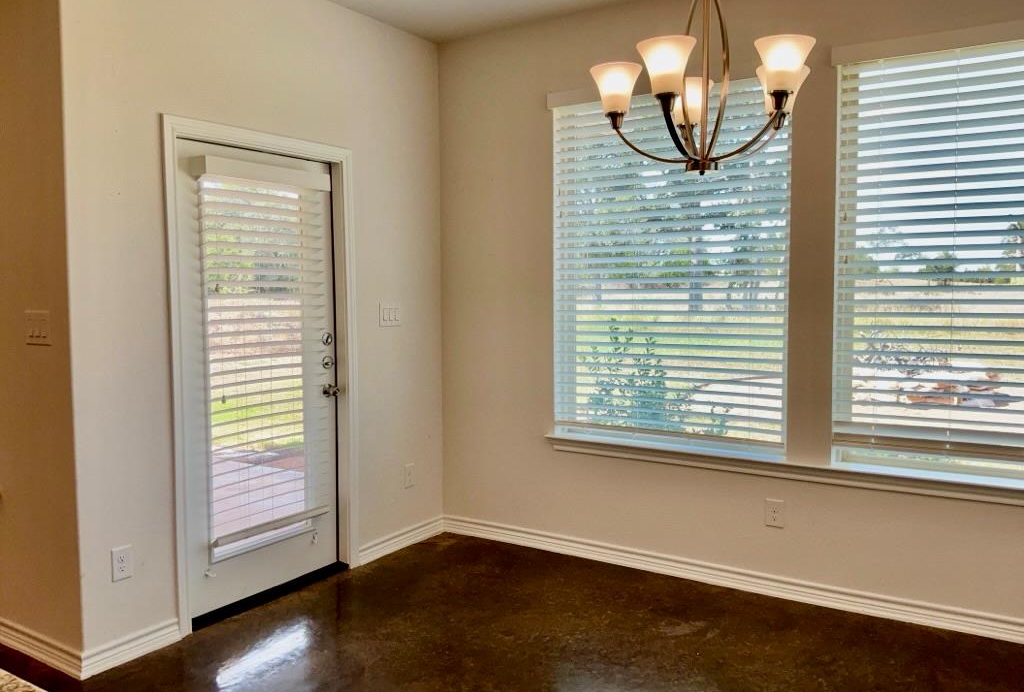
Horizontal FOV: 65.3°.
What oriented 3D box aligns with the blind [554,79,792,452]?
[{"bbox_3d":[0.755,-0.370,3.962,1.221,1.729,0.100,2,4,33],"label":"blind"}]

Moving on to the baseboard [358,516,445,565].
[{"bbox_3d":[-0.597,1.074,4.472,0.016,0.094,0.718,2,4,33],"label":"baseboard"}]

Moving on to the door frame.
[{"bbox_3d":[-1.123,0.109,3.691,0.120,2.127,1.049,2,4,33],"label":"door frame"}]

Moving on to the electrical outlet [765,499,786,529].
[{"bbox_3d":[1.218,0.778,3.701,0.080,0.126,0.012,2,4,33],"label":"electrical outlet"}]

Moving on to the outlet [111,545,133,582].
[{"bbox_3d":[-1.492,0.837,3.068,0.012,0.126,0.080,2,4,33],"label":"outlet"}]

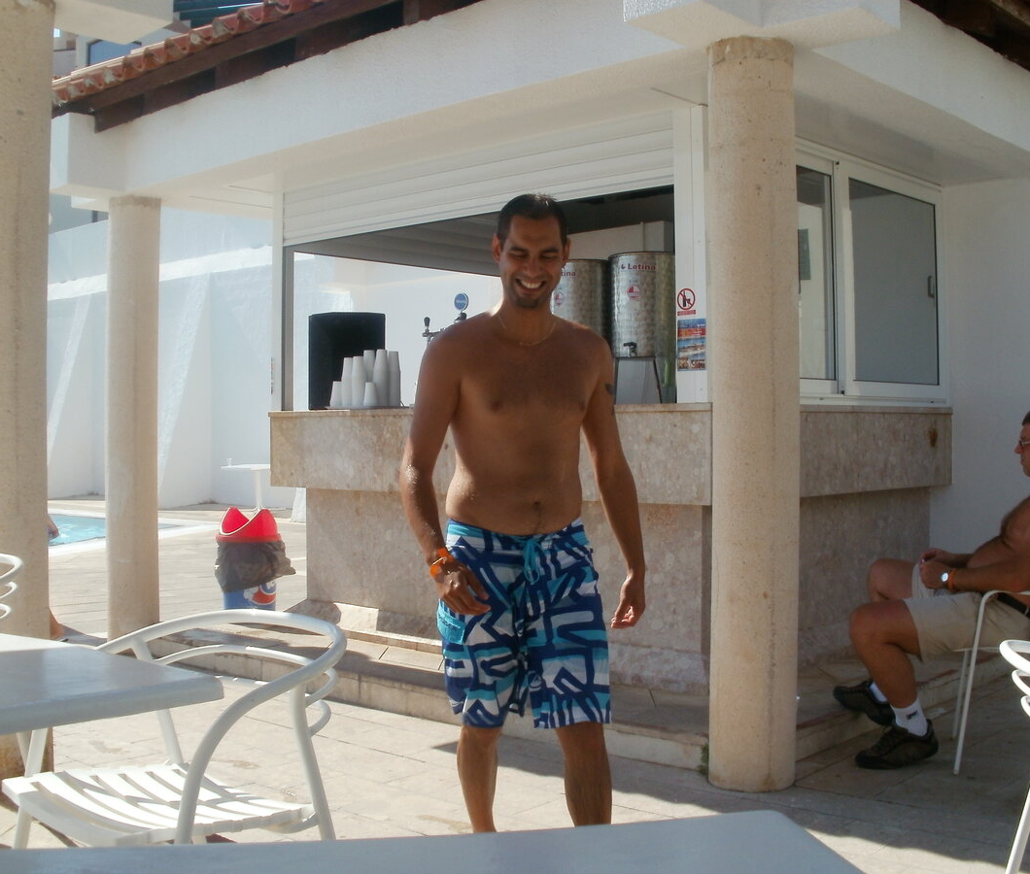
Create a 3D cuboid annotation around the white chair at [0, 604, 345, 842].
[{"bbox_3d":[-0.679,0.789,2.489,0.570,0.750,0.560,0,0,44],"label":"white chair"}]

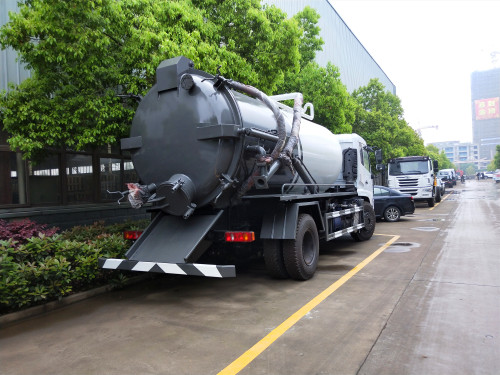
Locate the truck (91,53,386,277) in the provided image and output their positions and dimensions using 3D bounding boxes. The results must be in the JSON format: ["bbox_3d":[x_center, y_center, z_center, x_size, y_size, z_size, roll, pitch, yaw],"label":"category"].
[{"bbox_3d":[0.766,-0.213,8.014,2.550,3.450,7.700,-4,-1,32],"label":"truck"}]

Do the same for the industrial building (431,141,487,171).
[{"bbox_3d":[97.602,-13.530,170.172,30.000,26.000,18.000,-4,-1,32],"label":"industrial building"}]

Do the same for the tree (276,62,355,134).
[{"bbox_3d":[3.637,-2.362,17.995,4.600,7.790,4.600,-4,-1,32],"label":"tree"}]

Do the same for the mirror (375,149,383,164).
[{"bbox_3d":[3.662,-0.895,10.190,0.220,0.460,0.140,-4,-1,32],"label":"mirror"}]

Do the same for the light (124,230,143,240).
[{"bbox_3d":[-1.829,0.744,5.610,0.420,0.140,0.090,-4,-1,32],"label":"light"}]

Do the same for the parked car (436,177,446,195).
[{"bbox_3d":[19.051,0.157,37.299,1.850,1.700,4.500,-4,-1,32],"label":"parked car"}]

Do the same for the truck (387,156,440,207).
[{"bbox_3d":[11.784,-0.273,25.212,2.500,2.980,8.200,-4,-1,32],"label":"truck"}]

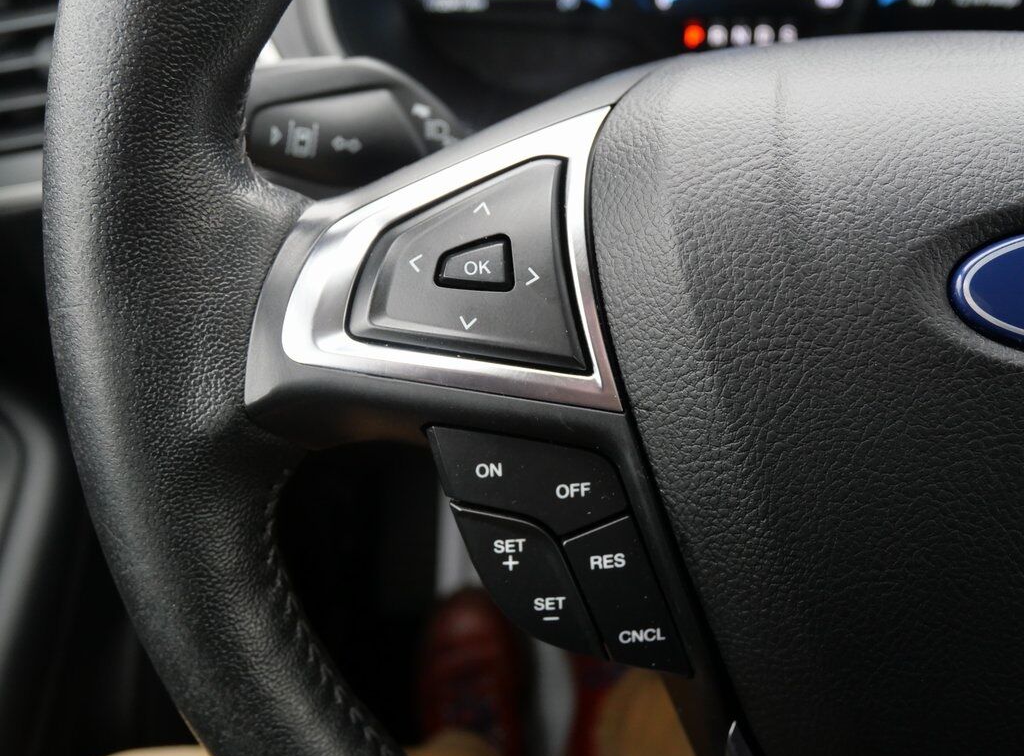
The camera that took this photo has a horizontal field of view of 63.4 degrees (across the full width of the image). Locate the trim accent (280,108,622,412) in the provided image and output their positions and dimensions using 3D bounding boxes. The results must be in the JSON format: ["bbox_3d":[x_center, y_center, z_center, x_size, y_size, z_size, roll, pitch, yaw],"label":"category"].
[{"bbox_3d":[-0.009,-0.025,0.159,0.066,0.055,0.014,6,10,1],"label":"trim accent"}]

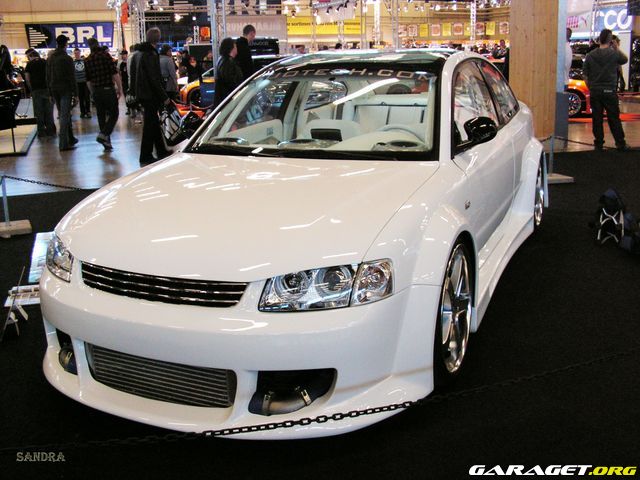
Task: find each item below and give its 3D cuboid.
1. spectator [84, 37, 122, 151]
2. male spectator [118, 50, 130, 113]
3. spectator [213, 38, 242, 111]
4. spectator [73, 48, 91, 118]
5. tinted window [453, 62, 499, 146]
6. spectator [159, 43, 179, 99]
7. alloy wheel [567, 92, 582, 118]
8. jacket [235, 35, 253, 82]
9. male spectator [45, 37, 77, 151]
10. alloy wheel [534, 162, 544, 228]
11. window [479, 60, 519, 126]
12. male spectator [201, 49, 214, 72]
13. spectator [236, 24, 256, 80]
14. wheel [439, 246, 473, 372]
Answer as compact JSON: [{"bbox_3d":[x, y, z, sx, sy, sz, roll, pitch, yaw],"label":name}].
[{"bbox_3d":[-3.435,-2.311,10.584,0.560,1.750,0.450,-1,14,-2],"label":"spectator"},{"bbox_3d":[-5.505,-4.389,18.641,0.480,1.740,0.340,-1,15,0],"label":"male spectator"},{"bbox_3d":[-1.188,-1.775,8.546,0.330,1.650,0.460,-8,16,-27],"label":"spectator"},{"bbox_3d":[-6.303,-4.090,17.627,0.490,1.800,0.320,-3,14,-8],"label":"spectator"},{"bbox_3d":[0.711,-0.674,3.262,0.130,0.390,1.130,5,16,24],"label":"tinted window"},{"bbox_3d":[-3.437,-3.540,15.120,0.520,1.730,0.340,6,16,26],"label":"spectator"},{"bbox_3d":[5.071,-2.748,13.477,0.470,0.470,0.200,0,15,6],"label":"alloy wheel"},{"bbox_3d":[-1.079,-2.548,9.702,0.340,0.800,0.520,-3,15,-6],"label":"jacket"},{"bbox_3d":[-4.123,-2.350,10.677,0.510,1.800,0.360,1,14,8],"label":"male spectator"},{"bbox_3d":[1.498,-0.353,4.792,0.210,0.490,0.490,5,16,24],"label":"alloy wheel"},{"bbox_3d":[1.124,-0.911,4.107,0.080,0.370,0.770,-18,5,28],"label":"window"},{"bbox_3d":[-3.219,-4.511,19.130,0.500,1.780,0.320,-1,14,0],"label":"male spectator"},{"bbox_3d":[-0.979,-1.963,8.925,0.340,1.820,0.500,-7,16,-24],"label":"spectator"},{"bbox_3d":[0.458,0.256,2.589,0.210,0.490,0.490,5,16,24],"label":"wheel"}]

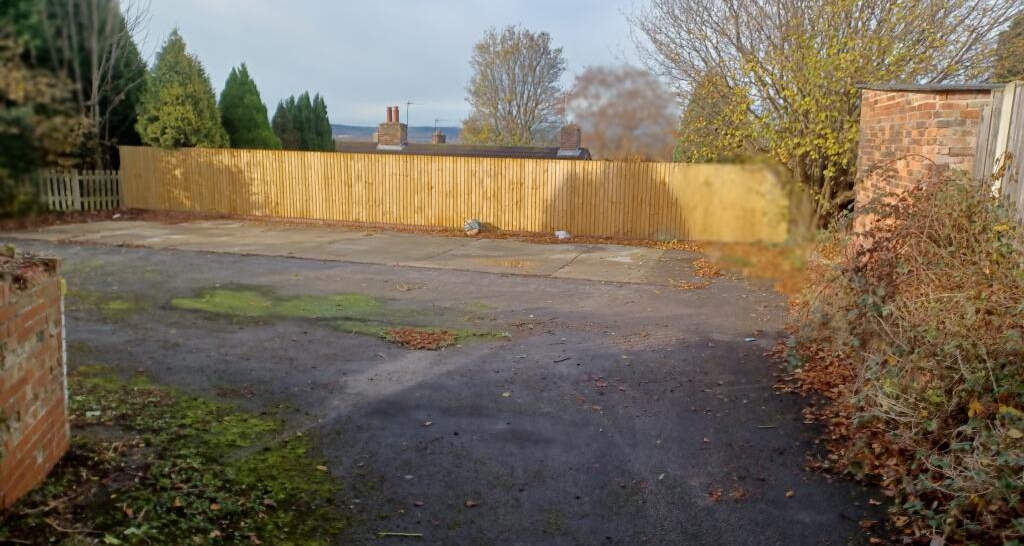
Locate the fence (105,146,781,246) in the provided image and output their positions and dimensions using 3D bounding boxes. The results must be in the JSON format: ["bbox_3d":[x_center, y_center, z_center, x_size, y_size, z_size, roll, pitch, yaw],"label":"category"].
[{"bbox_3d":[-2.576,-2.010,17.993,17.624,1.700,0.100,4,11,17],"label":"fence"}]

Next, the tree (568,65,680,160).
[{"bbox_3d":[6.228,-7.254,43.395,6.426,9.625,6.426,2,11,8],"label":"tree"}]

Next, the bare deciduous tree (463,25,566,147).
[{"bbox_3d":[0.075,-9.533,49.083,6.897,13.193,6.897,1,11,0],"label":"bare deciduous tree"}]

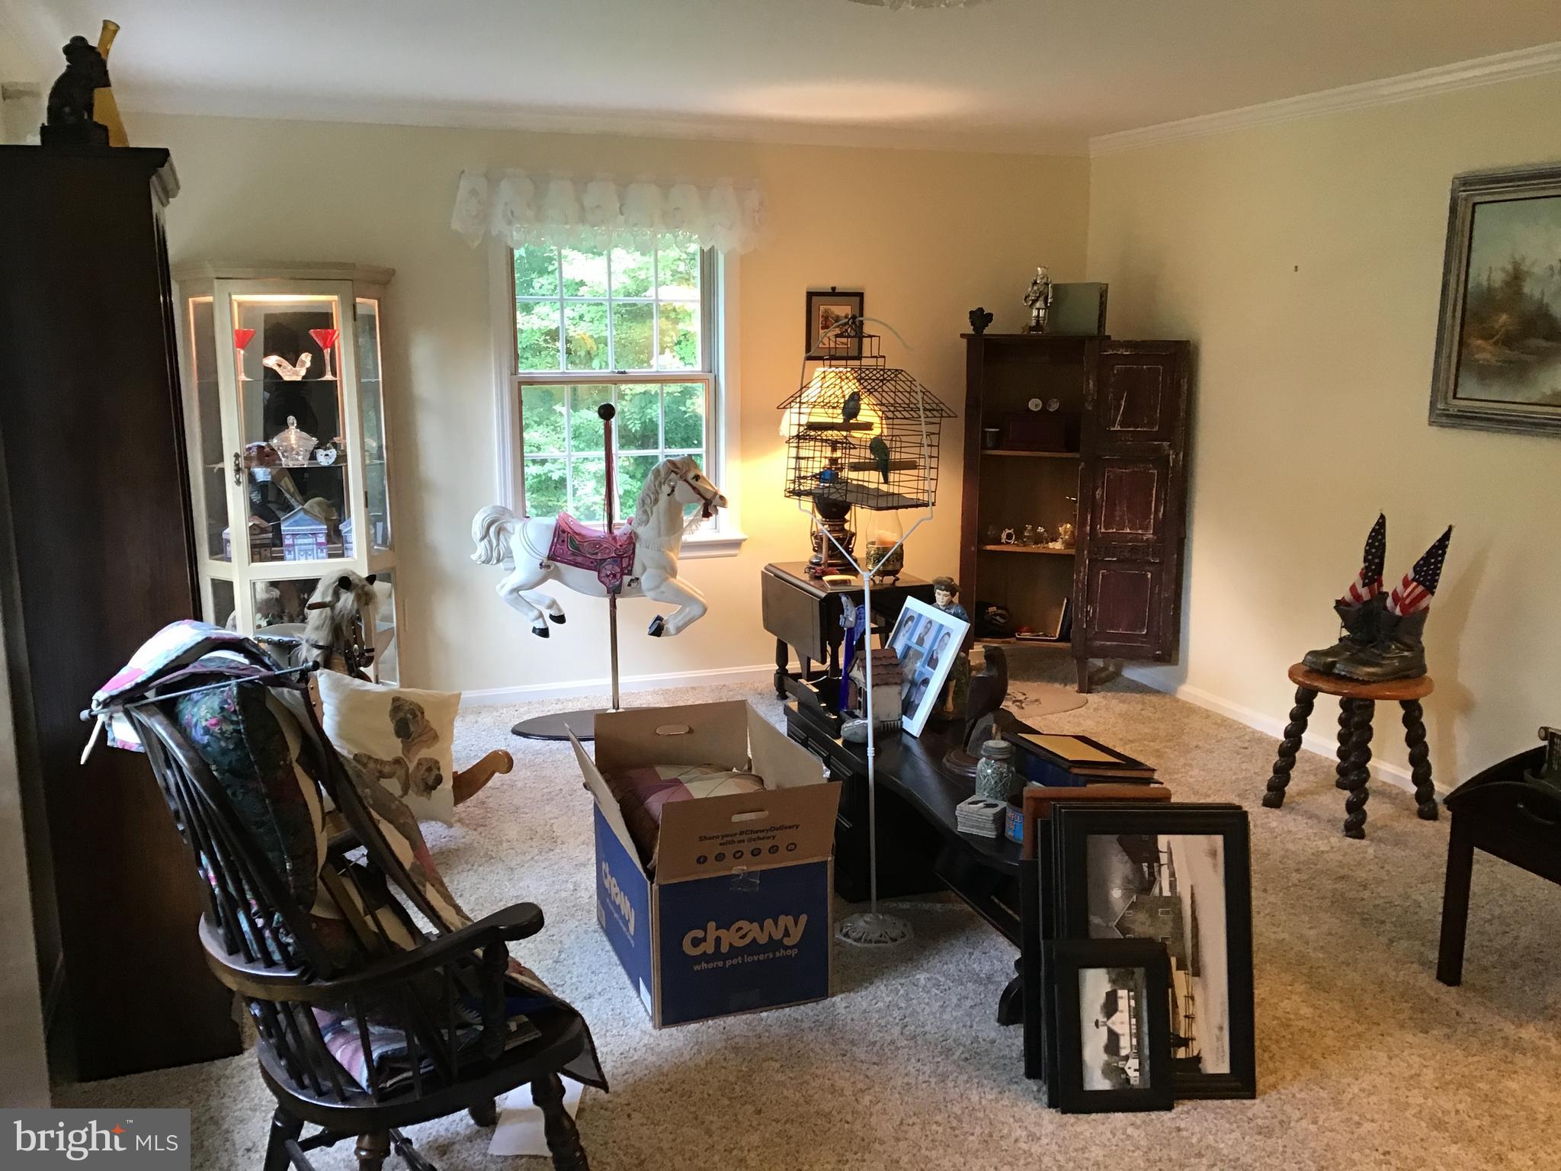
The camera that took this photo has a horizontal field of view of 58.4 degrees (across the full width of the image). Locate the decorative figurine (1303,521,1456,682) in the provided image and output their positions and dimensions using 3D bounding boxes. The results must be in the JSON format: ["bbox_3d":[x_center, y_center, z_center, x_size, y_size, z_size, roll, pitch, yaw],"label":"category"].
[{"bbox_3d":[1.944,0.029,4.561,0.370,0.500,0.270,-4,12,-21],"label":"decorative figurine"}]

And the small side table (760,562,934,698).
[{"bbox_3d":[0.262,0.245,5.814,0.510,0.570,0.680,-4,12,-21],"label":"small side table"}]

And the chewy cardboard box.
[{"bbox_3d":[-0.206,0.685,3.573,0.512,0.577,0.692,-4,12,-20],"label":"chewy cardboard box"}]

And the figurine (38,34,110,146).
[{"bbox_3d":[-1.466,-1.017,2.909,0.125,0.246,0.095,-4,12,-20],"label":"figurine"}]

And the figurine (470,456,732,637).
[{"bbox_3d":[-0.717,-0.170,5.631,1.023,0.702,0.261,-2,11,-12],"label":"figurine"}]

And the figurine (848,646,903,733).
[{"bbox_3d":[0.290,0.315,4.271,0.135,0.237,0.145,-4,12,-20],"label":"figurine"}]

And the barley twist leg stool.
[{"bbox_3d":[1.914,0.530,4.653,0.431,0.473,0.431,-6,12,-28],"label":"barley twist leg stool"}]

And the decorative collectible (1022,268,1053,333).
[{"bbox_3d":[1.115,-1.224,6.036,0.125,0.287,0.105,3,12,18],"label":"decorative collectible"}]

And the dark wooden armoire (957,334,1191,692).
[{"bbox_3d":[1.288,-0.324,6.190,0.950,1.540,0.380,3,12,18],"label":"dark wooden armoire"}]

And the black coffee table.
[{"bbox_3d":[0.542,0.698,3.771,0.610,0.455,1.430,-4,12,-21],"label":"black coffee table"}]

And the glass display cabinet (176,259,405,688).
[{"bbox_3d":[-1.823,-0.293,5.341,0.790,1.820,0.350,-4,12,-19],"label":"glass display cabinet"}]

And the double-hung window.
[{"bbox_3d":[-0.692,-0.855,5.972,0.940,1.344,0.120,-4,12,-20],"label":"double-hung window"}]

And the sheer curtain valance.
[{"bbox_3d":[-0.693,-1.533,5.748,1.309,0.287,0.110,-4,12,-20],"label":"sheer curtain valance"}]

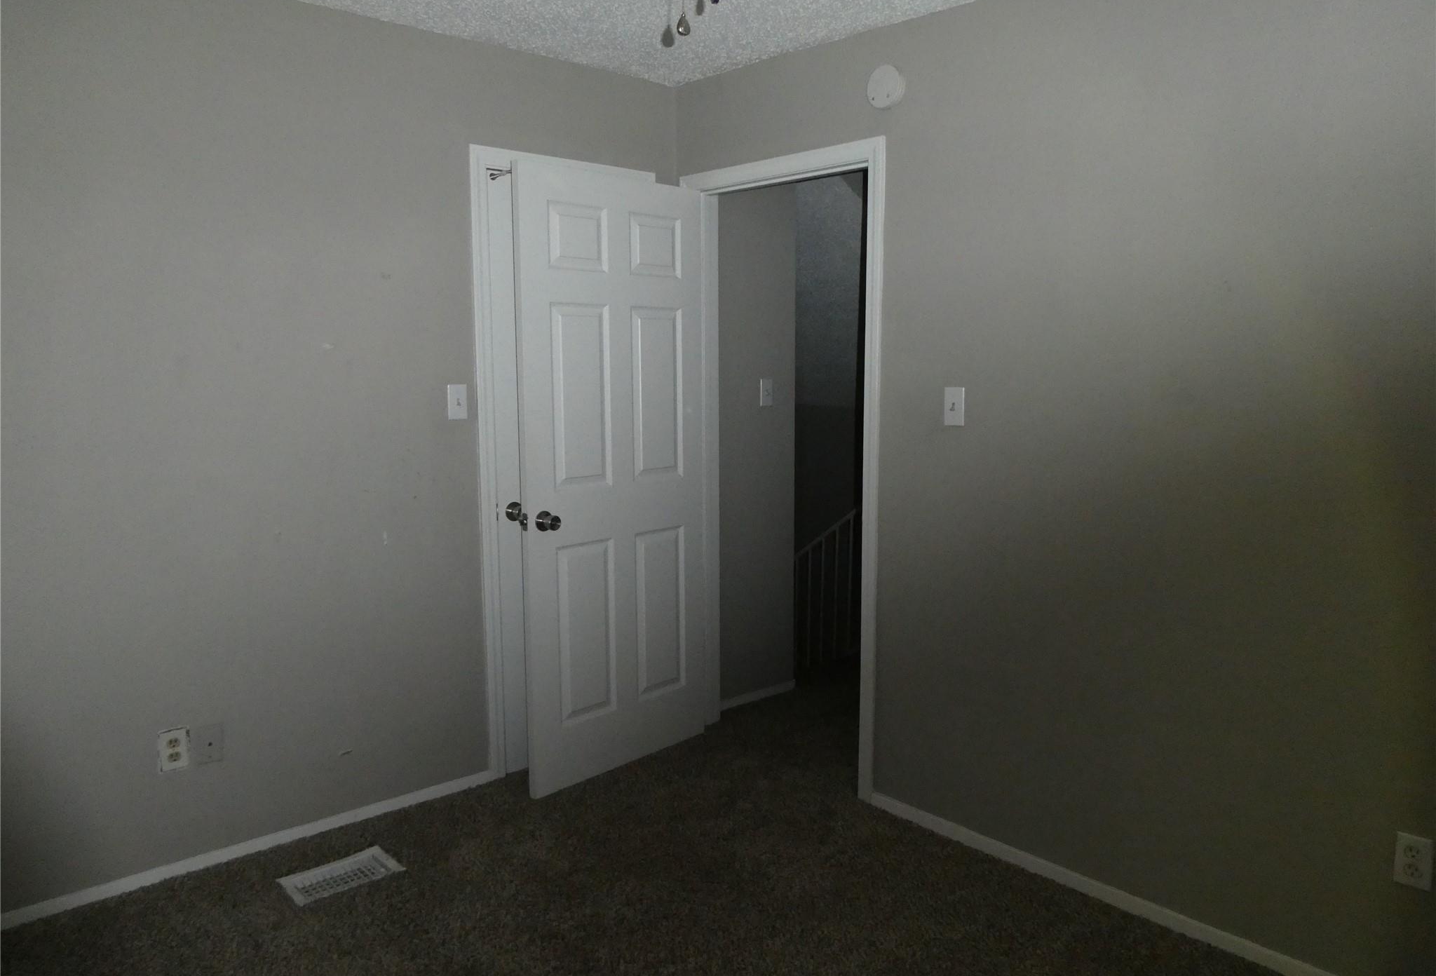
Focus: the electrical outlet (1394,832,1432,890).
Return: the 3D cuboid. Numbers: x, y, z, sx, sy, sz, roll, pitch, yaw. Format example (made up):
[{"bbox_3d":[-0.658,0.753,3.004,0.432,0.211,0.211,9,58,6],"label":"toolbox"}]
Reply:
[{"bbox_3d":[1.507,0.810,2.158,0.012,0.115,0.070,-7,10,-42],"label":"electrical outlet"}]

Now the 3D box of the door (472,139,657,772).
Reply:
[{"bbox_3d":[-0.520,-0.074,3.583,0.758,2.125,0.060,-7,10,-42],"label":"door"}]

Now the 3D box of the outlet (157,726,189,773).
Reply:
[{"bbox_3d":[-1.507,0.728,2.763,0.072,0.115,0.012,-7,10,-42],"label":"outlet"}]

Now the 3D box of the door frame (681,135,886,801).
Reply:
[{"bbox_3d":[0.217,-0.068,3.547,0.130,2.122,0.974,-7,10,-42],"label":"door frame"}]

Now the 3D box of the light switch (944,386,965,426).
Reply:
[{"bbox_3d":[0.694,-0.238,2.924,0.012,0.114,0.070,-7,10,-42],"label":"light switch"}]

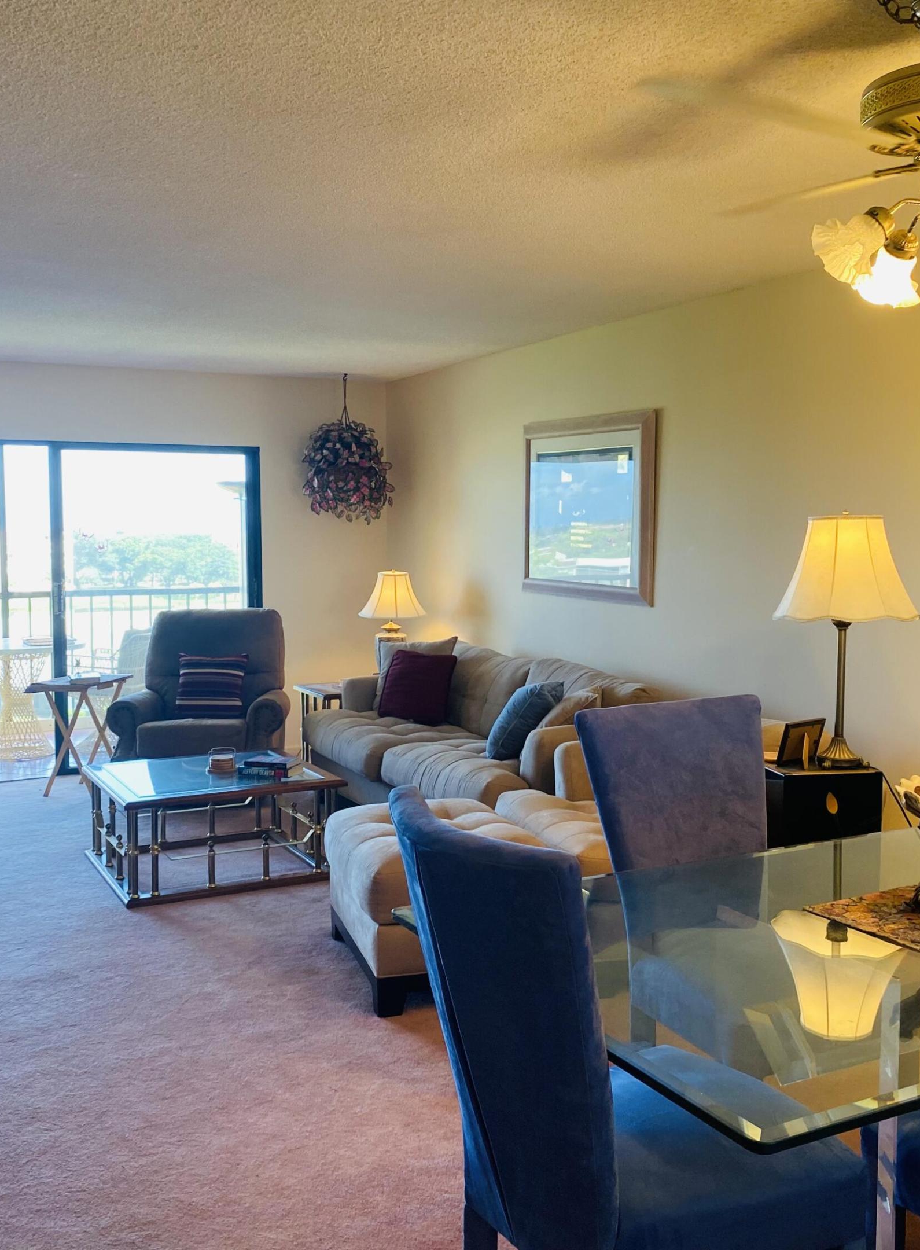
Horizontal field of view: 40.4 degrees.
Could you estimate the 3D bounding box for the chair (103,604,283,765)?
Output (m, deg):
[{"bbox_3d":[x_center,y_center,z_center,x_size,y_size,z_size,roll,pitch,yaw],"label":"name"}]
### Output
[{"bbox_3d":[-1.386,0.453,6.817,0.910,1.040,0.920,0,5,-5],"label":"chair"}]

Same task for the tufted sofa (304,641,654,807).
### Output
[{"bbox_3d":[0.057,0.611,6.109,0.940,0.840,2.400,-2,5,-28],"label":"tufted sofa"}]

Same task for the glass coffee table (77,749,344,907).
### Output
[{"bbox_3d":[-1.100,0.868,5.533,0.930,0.420,0.930,-2,5,-25],"label":"glass coffee table"}]

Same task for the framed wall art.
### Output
[{"bbox_3d":[0.588,-0.552,5.968,0.040,0.860,1.200,-2,5,-25],"label":"framed wall art"}]

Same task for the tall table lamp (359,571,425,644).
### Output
[{"bbox_3d":[-0.410,0.029,7.550,0.430,0.707,0.430,0,5,0],"label":"tall table lamp"}]

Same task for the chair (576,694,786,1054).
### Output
[{"bbox_3d":[0.672,0.752,3.047,0.530,1.050,0.620,-3,5,-29],"label":"chair"}]

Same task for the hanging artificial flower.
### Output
[{"bbox_3d":[-0.708,-1.091,7.773,0.600,0.925,0.580,0,5,0],"label":"hanging artificial flower"}]

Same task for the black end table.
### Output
[{"bbox_3d":[1.069,0.818,3.909,0.330,0.780,0.360,-1,5,-12],"label":"black end table"}]

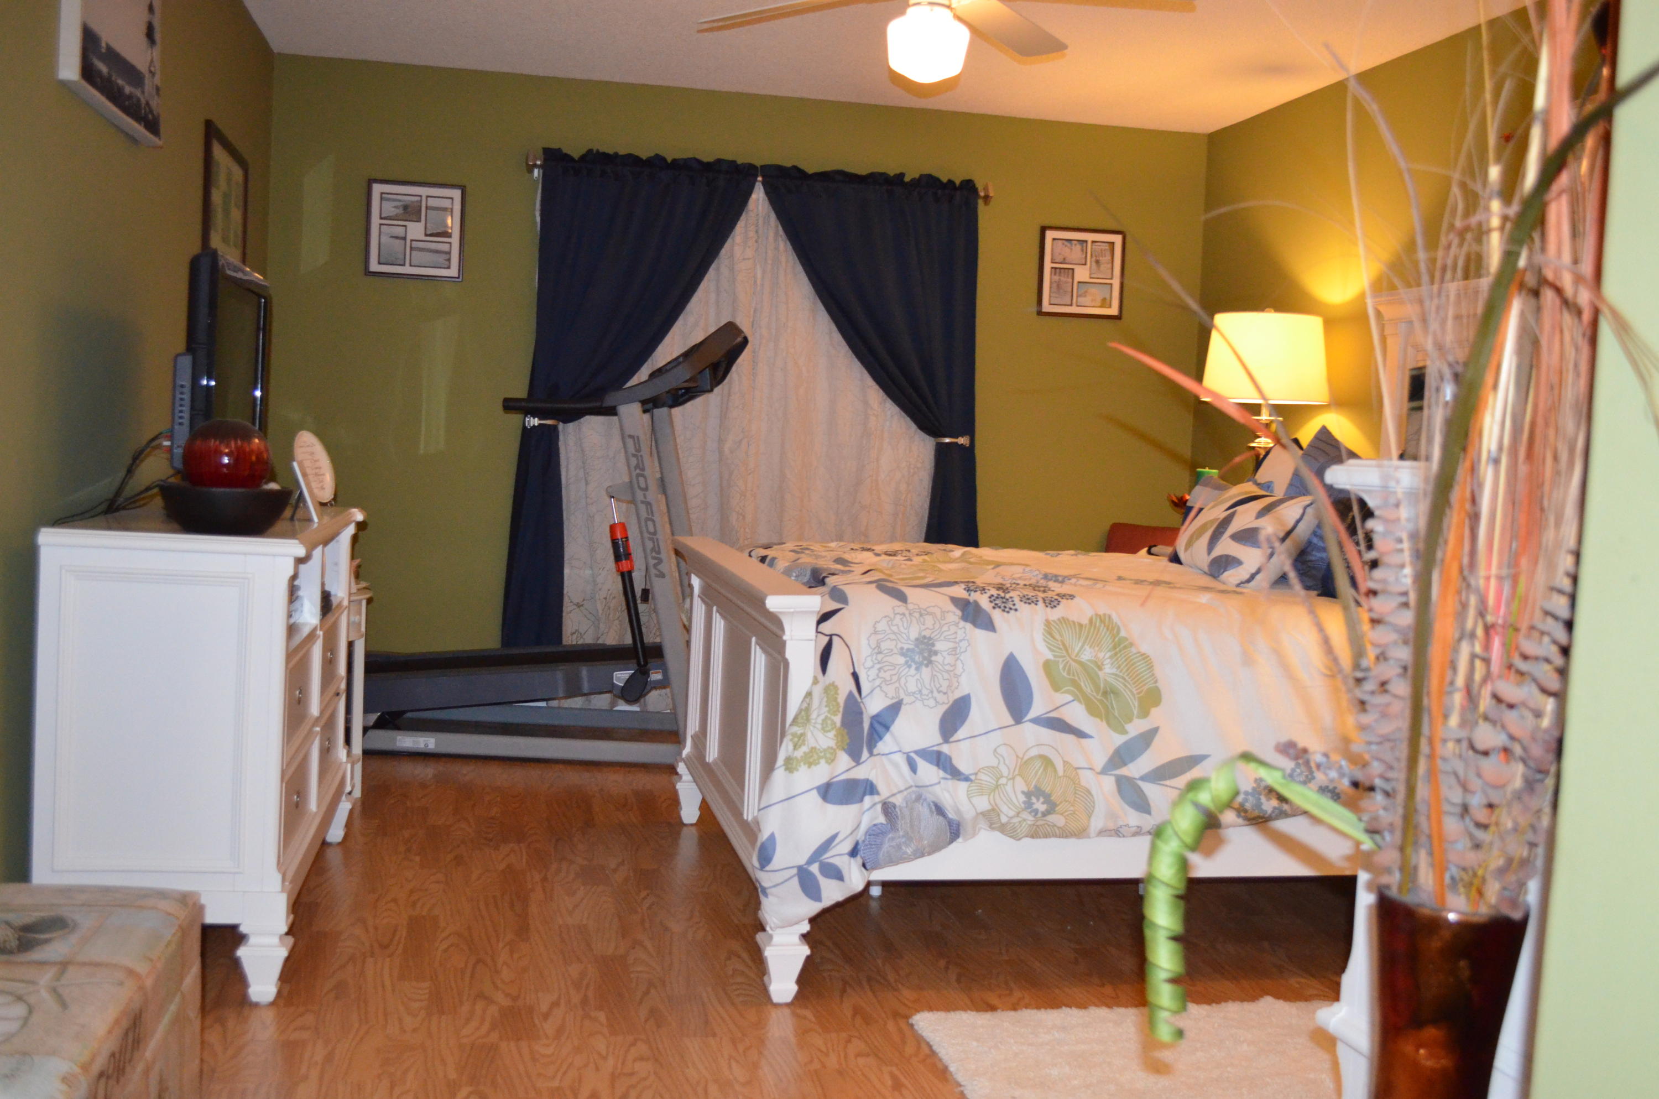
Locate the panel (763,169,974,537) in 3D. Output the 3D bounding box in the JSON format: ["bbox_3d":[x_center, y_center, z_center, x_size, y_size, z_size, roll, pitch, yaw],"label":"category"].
[{"bbox_3d":[0.149,-0.379,6.462,0.950,2.155,0.130,2,4,-12],"label":"panel"}]

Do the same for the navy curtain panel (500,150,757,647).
[{"bbox_3d":[-0.767,-0.408,6.274,0.927,2.155,0.130,2,4,-12],"label":"navy curtain panel"}]

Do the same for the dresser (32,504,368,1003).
[{"bbox_3d":[-1.347,0.367,3.690,0.475,0.880,1.347,2,4,-12],"label":"dresser"}]

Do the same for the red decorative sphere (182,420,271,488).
[{"bbox_3d":[-1.178,-0.170,3.235,0.167,0.160,0.167,2,4,-12],"label":"red decorative sphere"}]

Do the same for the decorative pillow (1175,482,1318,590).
[{"bbox_3d":[1.083,-0.036,4.360,0.145,0.310,0.400,42,-4,-11],"label":"decorative pillow"}]

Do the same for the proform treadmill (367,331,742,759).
[{"bbox_3d":[-1.097,-0.067,5.871,1.694,1.496,0.803,3,4,-1],"label":"proform treadmill"}]

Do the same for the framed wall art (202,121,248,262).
[{"bbox_3d":[-1.787,-1.006,4.922,0.026,0.400,0.720,2,4,-12],"label":"framed wall art"}]

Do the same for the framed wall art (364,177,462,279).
[{"bbox_3d":[-1.562,-1.205,6.258,0.350,0.356,0.020,2,4,-12],"label":"framed wall art"}]

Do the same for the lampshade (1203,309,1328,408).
[{"bbox_3d":[1.482,-0.639,5.583,0.463,0.313,0.463,2,4,-12],"label":"lampshade"}]

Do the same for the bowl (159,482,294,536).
[{"bbox_3d":[-1.167,-0.077,3.202,0.248,0.084,0.248,2,4,-12],"label":"bowl"}]

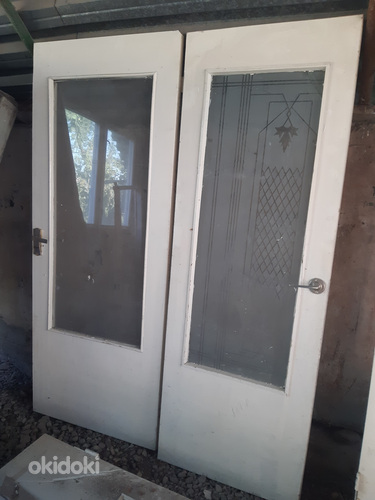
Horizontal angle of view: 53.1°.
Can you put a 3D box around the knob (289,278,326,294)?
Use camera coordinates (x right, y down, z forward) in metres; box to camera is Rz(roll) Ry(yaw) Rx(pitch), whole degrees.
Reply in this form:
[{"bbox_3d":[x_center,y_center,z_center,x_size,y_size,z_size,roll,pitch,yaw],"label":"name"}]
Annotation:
[{"bbox_3d":[0.471,0.142,1.476,0.138,0.061,0.058,7,9,22],"label":"knob"}]

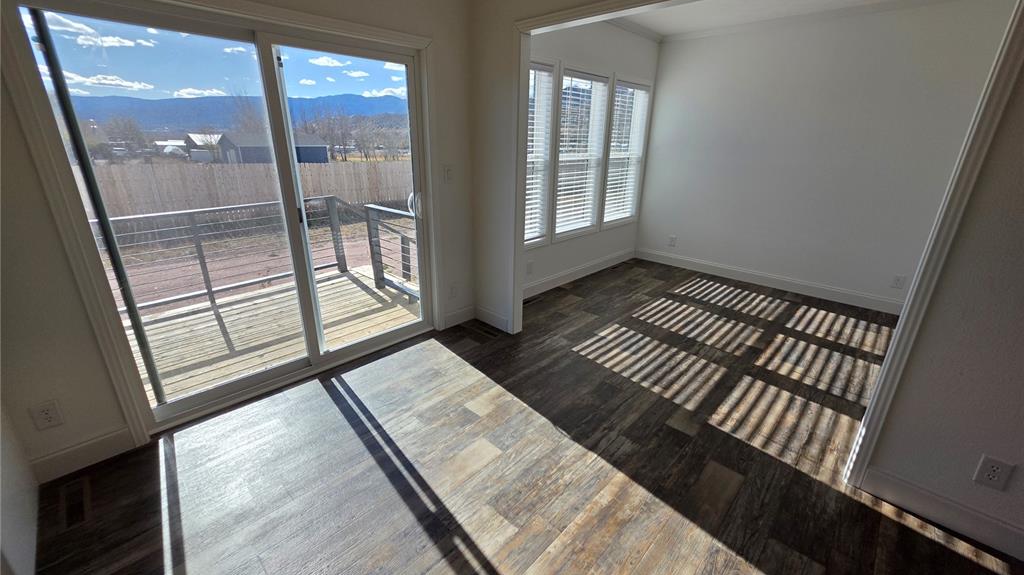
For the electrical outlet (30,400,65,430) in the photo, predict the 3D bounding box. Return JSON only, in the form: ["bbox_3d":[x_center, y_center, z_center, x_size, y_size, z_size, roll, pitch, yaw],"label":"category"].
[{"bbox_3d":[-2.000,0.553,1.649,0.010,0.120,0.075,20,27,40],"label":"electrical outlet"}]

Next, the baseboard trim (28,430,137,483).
[{"bbox_3d":[-1.964,0.775,1.774,0.018,0.126,0.318,20,27,40],"label":"baseboard trim"}]

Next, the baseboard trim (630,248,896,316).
[{"bbox_3d":[2.832,-0.124,4.634,2.847,0.128,0.018,20,27,40],"label":"baseboard trim"}]

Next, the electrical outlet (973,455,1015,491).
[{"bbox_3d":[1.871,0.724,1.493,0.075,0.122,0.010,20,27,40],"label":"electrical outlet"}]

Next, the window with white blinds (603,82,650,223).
[{"bbox_3d":[1.365,-1.577,4.638,0.055,1.533,0.818,20,27,40],"label":"window with white blinds"}]

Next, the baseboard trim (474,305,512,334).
[{"bbox_3d":[-0.172,0.276,3.292,0.402,0.126,0.018,20,27,40],"label":"baseboard trim"}]

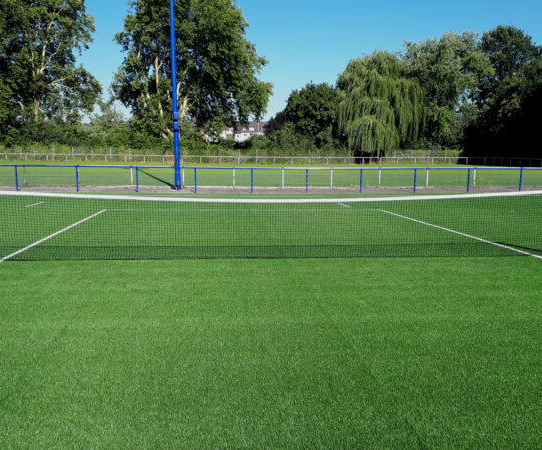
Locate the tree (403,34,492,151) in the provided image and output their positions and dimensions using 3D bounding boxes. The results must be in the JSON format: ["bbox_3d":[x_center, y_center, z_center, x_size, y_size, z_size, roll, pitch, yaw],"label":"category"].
[{"bbox_3d":[28.980,-20.950,77.820,15.950,21.720,15.500,0,8,0],"label":"tree"}]

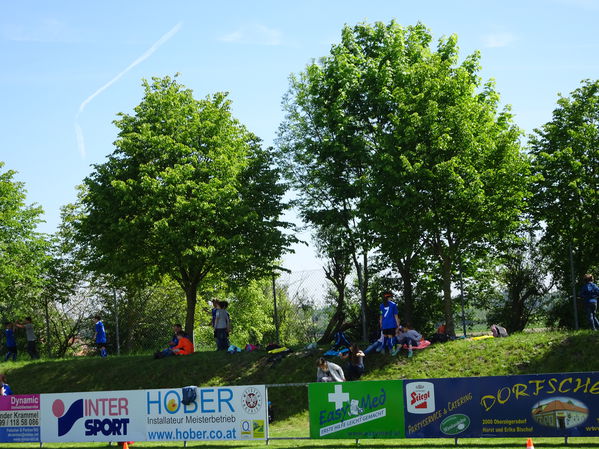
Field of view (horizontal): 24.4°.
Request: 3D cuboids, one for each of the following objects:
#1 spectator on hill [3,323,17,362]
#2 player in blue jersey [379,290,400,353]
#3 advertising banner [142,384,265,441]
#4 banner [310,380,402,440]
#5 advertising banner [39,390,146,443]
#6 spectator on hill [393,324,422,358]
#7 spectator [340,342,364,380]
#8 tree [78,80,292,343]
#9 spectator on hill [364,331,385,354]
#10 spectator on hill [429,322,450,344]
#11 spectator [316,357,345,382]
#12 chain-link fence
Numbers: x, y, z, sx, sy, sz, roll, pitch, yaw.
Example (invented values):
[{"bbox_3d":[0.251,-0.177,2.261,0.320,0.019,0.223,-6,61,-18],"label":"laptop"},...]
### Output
[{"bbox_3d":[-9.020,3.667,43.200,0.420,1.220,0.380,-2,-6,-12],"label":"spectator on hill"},{"bbox_3d":[2.205,2.430,33.800,0.500,1.460,0.360,-4,-6,12],"label":"player in blue jersey"},{"bbox_3d":[-1.814,3.613,26.319,3.000,1.000,0.040,-7,-8,36],"label":"advertising banner"},{"bbox_3d":[0.990,3.282,24.401,2.030,1.000,0.040,-7,-7,36],"label":"banner"},{"bbox_3d":[-4.240,3.936,28.275,3.030,1.000,0.040,-7,-7,36],"label":"advertising banner"},{"bbox_3d":[2.474,2.680,31.700,0.550,0.760,0.680,-6,-8,30],"label":"spectator on hill"},{"bbox_3d":[1.179,2.942,29.400,0.600,0.790,0.450,0,-7,-18],"label":"spectator"},{"bbox_3d":[-3.315,-0.375,39.900,6.100,7.700,5.800,-3,-6,0],"label":"tree"},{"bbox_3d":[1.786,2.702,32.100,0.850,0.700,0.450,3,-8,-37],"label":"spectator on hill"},{"bbox_3d":[3.341,2.583,32.800,0.450,0.580,0.550,-7,-8,33],"label":"spectator on hill"},{"bbox_3d":[0.646,3.098,28.400,0.540,0.780,0.660,-4,-7,14],"label":"spectator"},{"bbox_3d":[-4.387,2.895,41.900,12.980,2.050,0.100,-7,-7,36],"label":"chain-link fence"}]

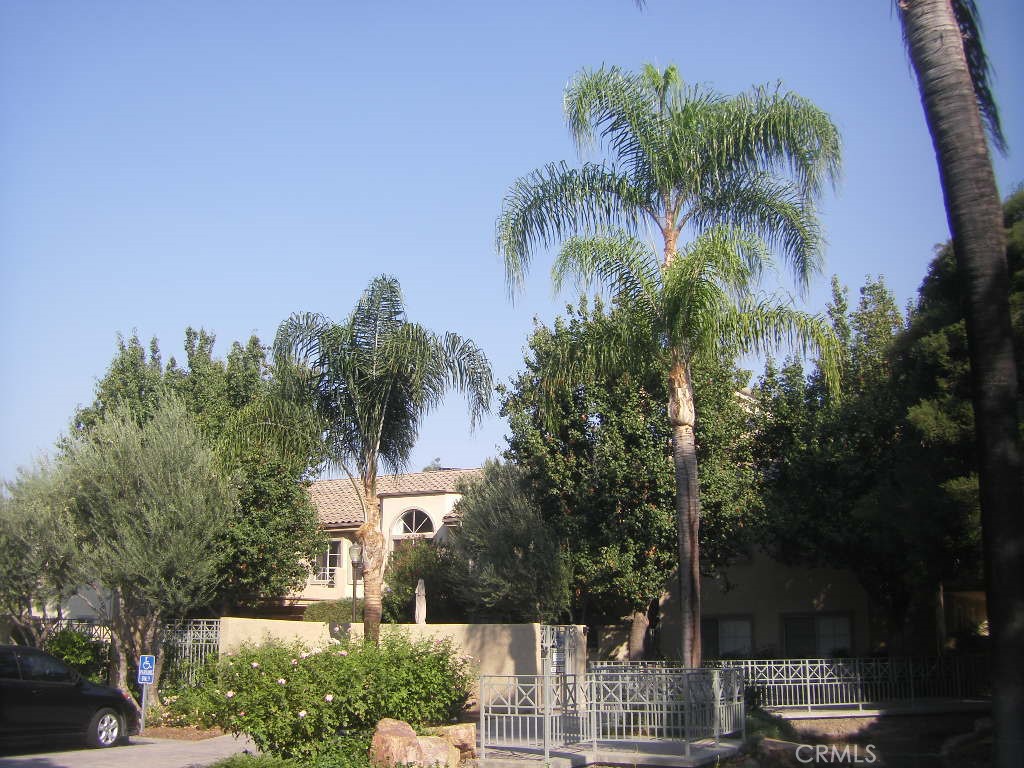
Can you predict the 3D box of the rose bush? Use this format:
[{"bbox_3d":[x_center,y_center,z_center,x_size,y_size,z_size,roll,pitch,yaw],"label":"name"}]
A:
[{"bbox_3d":[-2.830,4.536,16.610,4.500,1.770,2.700,0,-13,0],"label":"rose bush"}]

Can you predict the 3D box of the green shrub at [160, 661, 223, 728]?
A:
[{"bbox_3d":[-5.587,5.395,19.594,1.150,1.200,1.000,0,-13,0],"label":"green shrub"}]

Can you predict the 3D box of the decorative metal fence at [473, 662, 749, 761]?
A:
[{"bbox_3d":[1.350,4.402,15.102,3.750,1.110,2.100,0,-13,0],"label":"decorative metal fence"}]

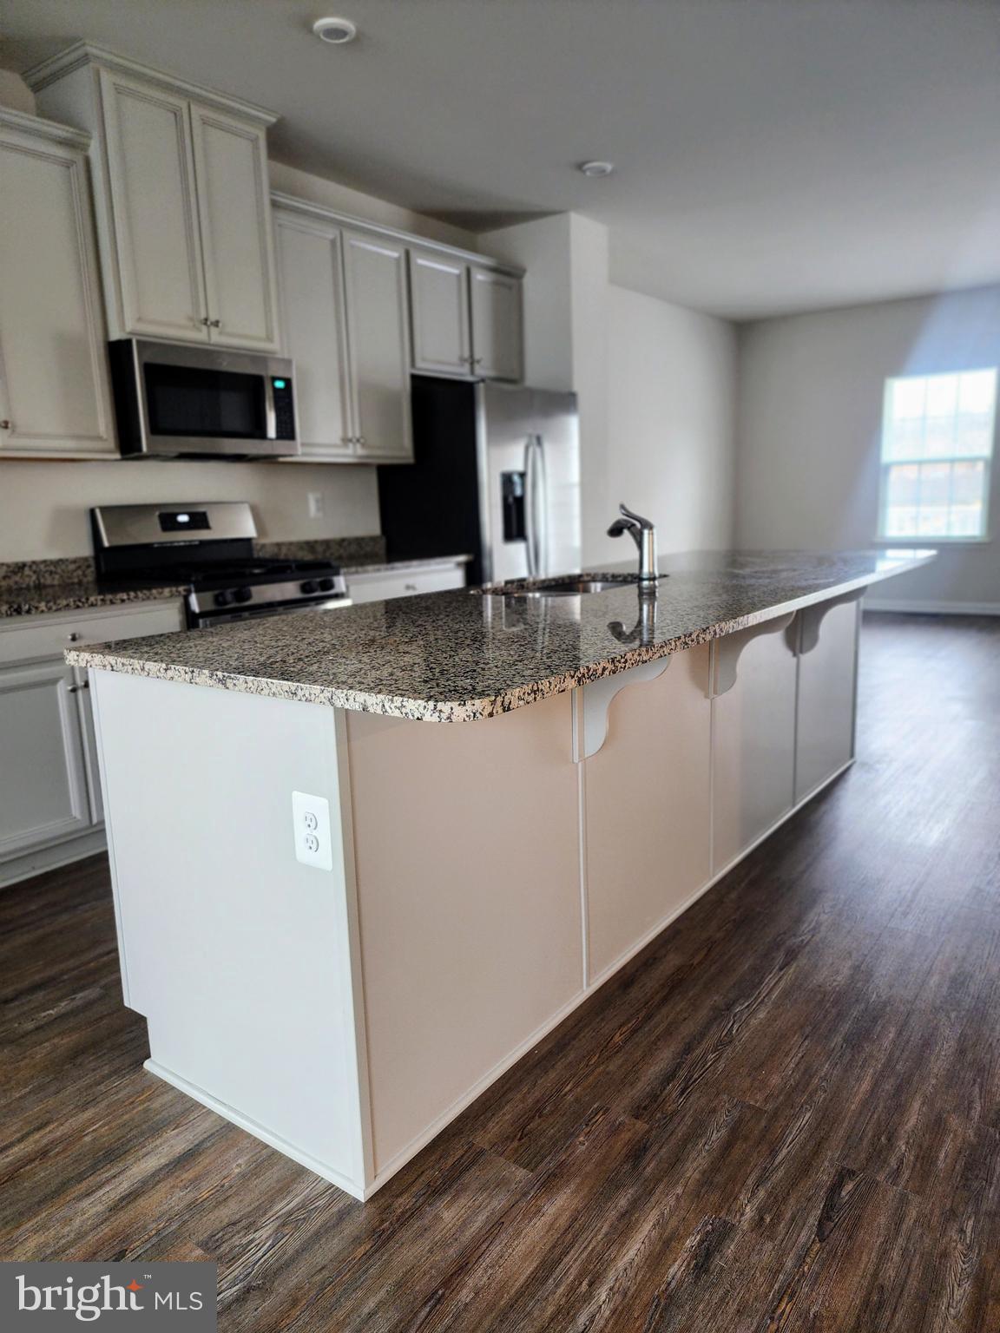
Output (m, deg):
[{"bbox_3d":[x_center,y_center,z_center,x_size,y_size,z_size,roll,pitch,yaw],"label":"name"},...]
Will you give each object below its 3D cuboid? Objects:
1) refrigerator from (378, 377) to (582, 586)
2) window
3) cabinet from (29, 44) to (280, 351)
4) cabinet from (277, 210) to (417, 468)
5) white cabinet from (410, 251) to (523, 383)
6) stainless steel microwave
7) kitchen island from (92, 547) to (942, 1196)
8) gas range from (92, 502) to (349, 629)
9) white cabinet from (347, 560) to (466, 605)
[{"bbox_3d":[-0.071,-0.634,5.019,0.765,1.750,0.900,6,13,36],"label":"refrigerator"},{"bbox_3d":[3.846,-1.831,7.826,0.910,1.445,0.100,6,13,36],"label":"window"},{"bbox_3d":[-1.306,-1.720,3.505,0.425,0.925,0.805,6,13,36],"label":"cabinet"},{"bbox_3d":[-0.840,-1.514,4.245,0.335,1.060,0.870,6,13,36],"label":"cabinet"},{"bbox_3d":[-0.294,-1.899,4.931,0.335,0.600,0.990,6,13,36],"label":"white cabinet"},{"bbox_3d":[-1.268,-1.071,3.668,0.405,0.417,0.757,6,13,36],"label":"stainless steel microwave"},{"bbox_3d":[0.449,0.198,2.804,1.057,0.914,3.052,6,13,36],"label":"kitchen island"},{"bbox_3d":[-1.110,-0.080,3.767,0.690,1.205,0.762,6,13,36],"label":"gas range"},{"bbox_3d":[-0.662,-0.062,4.451,0.625,0.880,0.830,6,13,36],"label":"white cabinet"}]

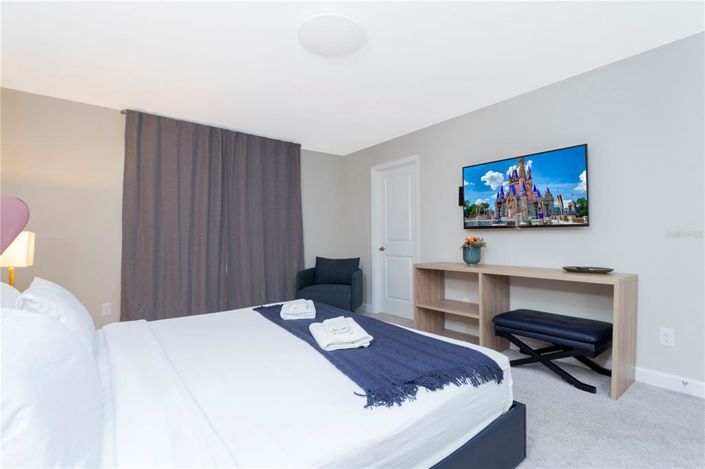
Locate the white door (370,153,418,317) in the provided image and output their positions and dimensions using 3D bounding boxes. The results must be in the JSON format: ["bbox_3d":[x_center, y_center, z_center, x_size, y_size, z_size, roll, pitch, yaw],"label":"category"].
[{"bbox_3d":[0.601,0.076,4.500,0.100,2.090,0.880,1,-2,-38],"label":"white door"}]

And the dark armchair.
[{"bbox_3d":[-0.297,0.733,4.700,0.770,0.790,0.710,0,-1,14],"label":"dark armchair"}]

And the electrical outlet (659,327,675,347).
[{"bbox_3d":[2.211,0.726,2.339,0.012,0.120,0.077,1,-2,-38],"label":"electrical outlet"}]

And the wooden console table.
[{"bbox_3d":[1.383,0.711,3.024,0.450,0.770,1.780,1,-2,-38],"label":"wooden console table"}]

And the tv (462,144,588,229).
[{"bbox_3d":[1.558,-0.386,3.127,0.060,0.655,1.135,1,-2,-38],"label":"tv"}]

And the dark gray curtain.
[{"bbox_3d":[-1.578,-0.103,4.200,2.180,2.400,0.110,1,-2,-38],"label":"dark gray curtain"}]

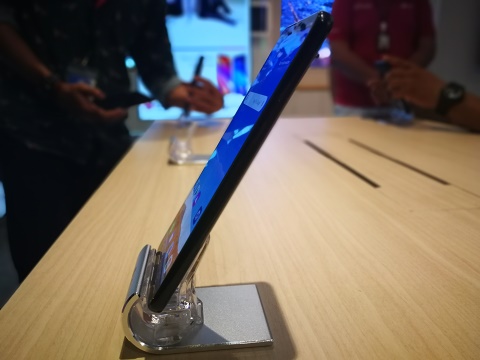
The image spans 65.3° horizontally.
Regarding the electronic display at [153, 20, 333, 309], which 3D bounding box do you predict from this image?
[{"bbox_3d":[-0.006,-0.012,0.205,0.008,0.157,0.073,28,11,-13],"label":"electronic display"}]

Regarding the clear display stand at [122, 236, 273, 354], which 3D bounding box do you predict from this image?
[{"bbox_3d":[-0.024,0.059,0.224,0.079,0.055,0.057,-2,17,-6],"label":"clear display stand"}]

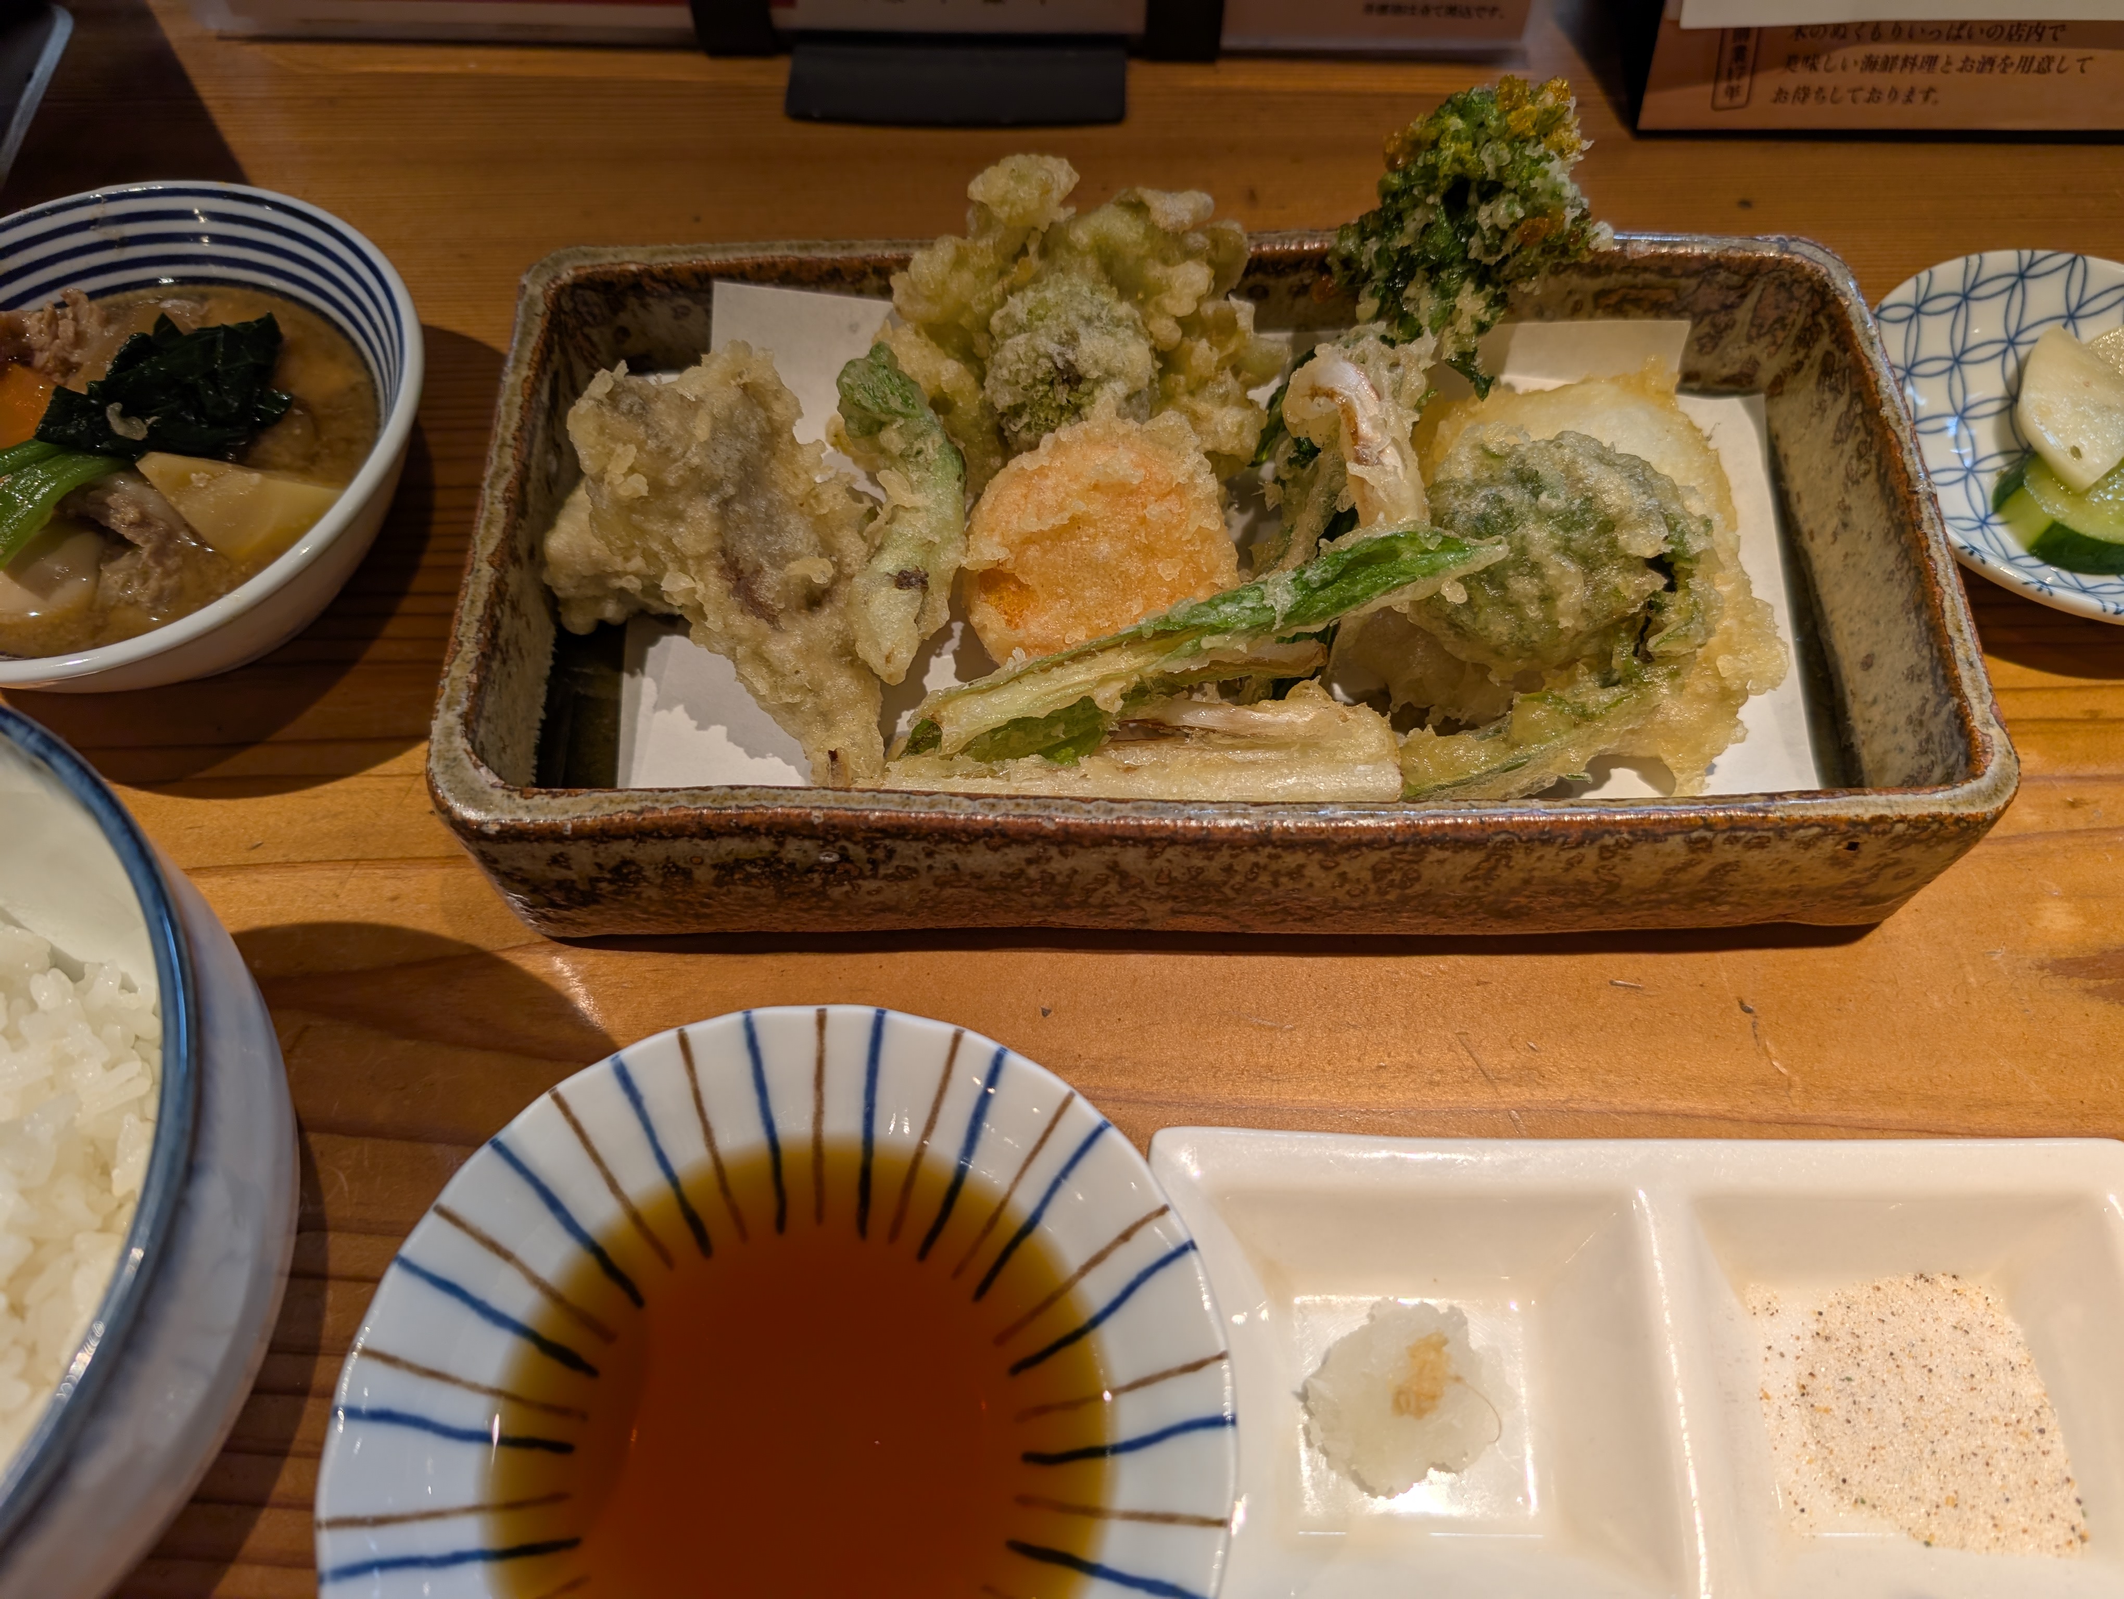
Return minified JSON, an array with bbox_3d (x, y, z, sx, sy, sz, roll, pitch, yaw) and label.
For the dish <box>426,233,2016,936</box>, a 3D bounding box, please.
[{"bbox_3d":[0.023,-0.038,0.260,0.236,0.046,0.115,0,64,0],"label":"dish"}]

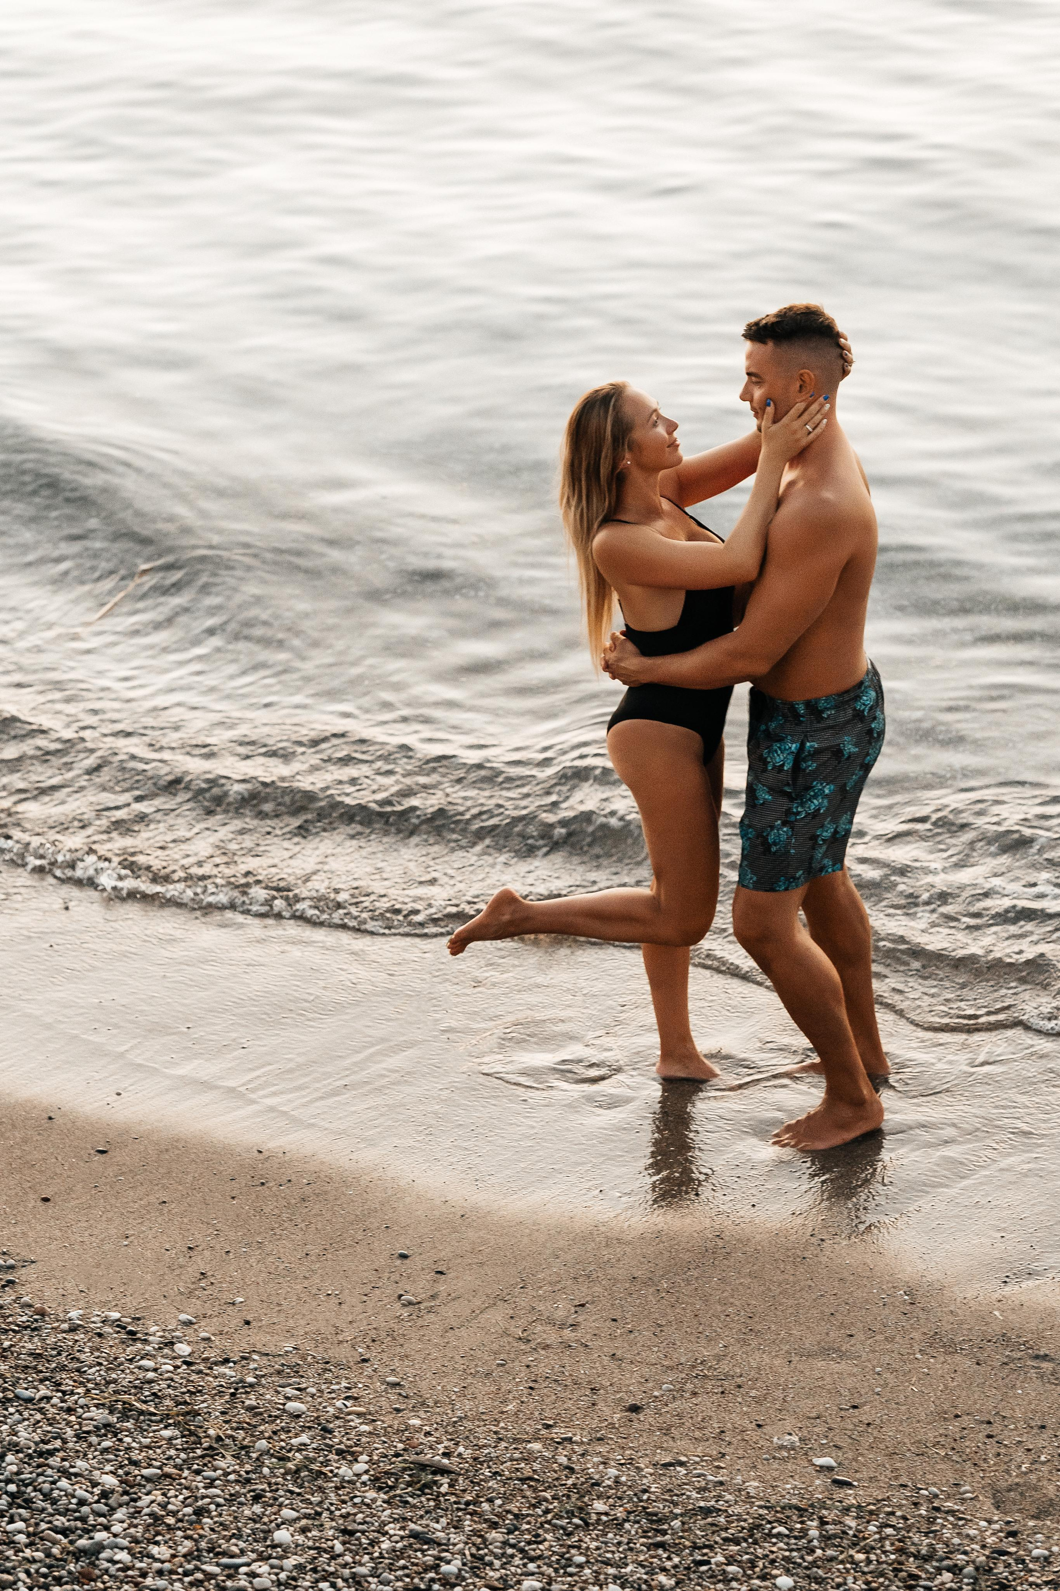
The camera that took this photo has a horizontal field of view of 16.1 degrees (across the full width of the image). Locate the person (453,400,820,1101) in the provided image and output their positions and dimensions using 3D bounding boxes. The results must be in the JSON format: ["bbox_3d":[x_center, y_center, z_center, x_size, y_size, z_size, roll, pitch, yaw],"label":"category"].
[{"bbox_3d":[0.245,-0.125,8.170,0.860,1.640,0.500,7,23,16],"label":"person"}]

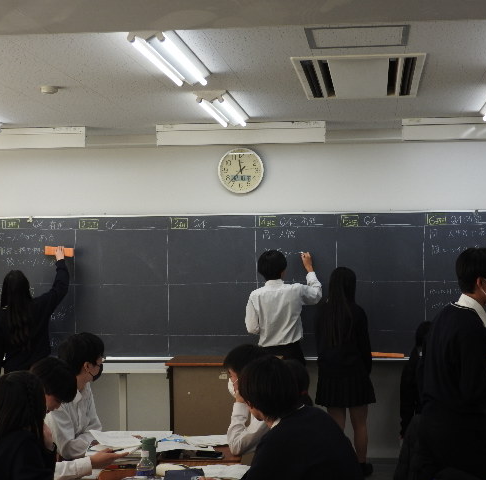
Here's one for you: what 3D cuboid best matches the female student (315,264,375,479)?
[{"bbox_3d":[0.774,0.986,8.367,0.443,1.557,0.340,-1,-1,10],"label":"female student"}]

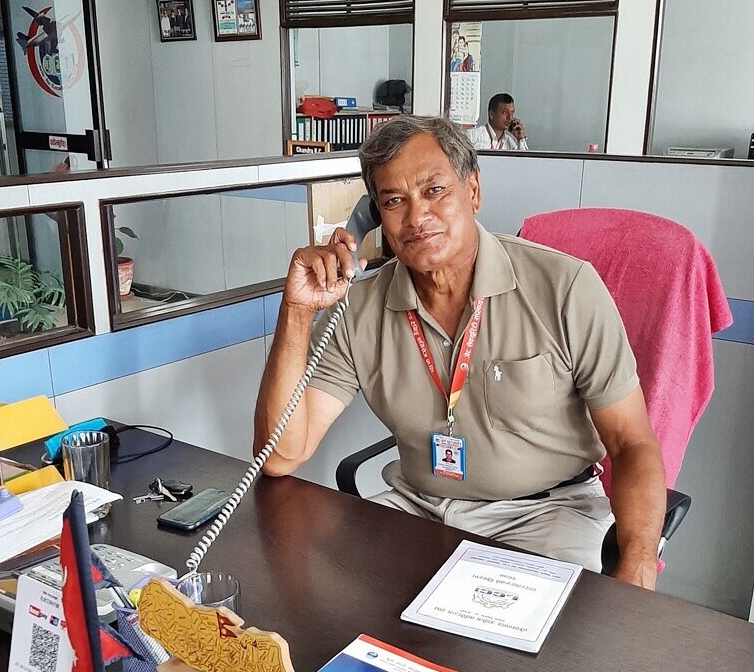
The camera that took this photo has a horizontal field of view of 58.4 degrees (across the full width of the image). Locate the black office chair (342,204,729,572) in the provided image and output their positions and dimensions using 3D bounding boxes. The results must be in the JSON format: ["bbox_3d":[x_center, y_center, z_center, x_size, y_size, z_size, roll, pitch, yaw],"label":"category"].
[{"bbox_3d":[0.340,0.333,1.487,0.630,1.190,0.700,11,17,35],"label":"black office chair"}]

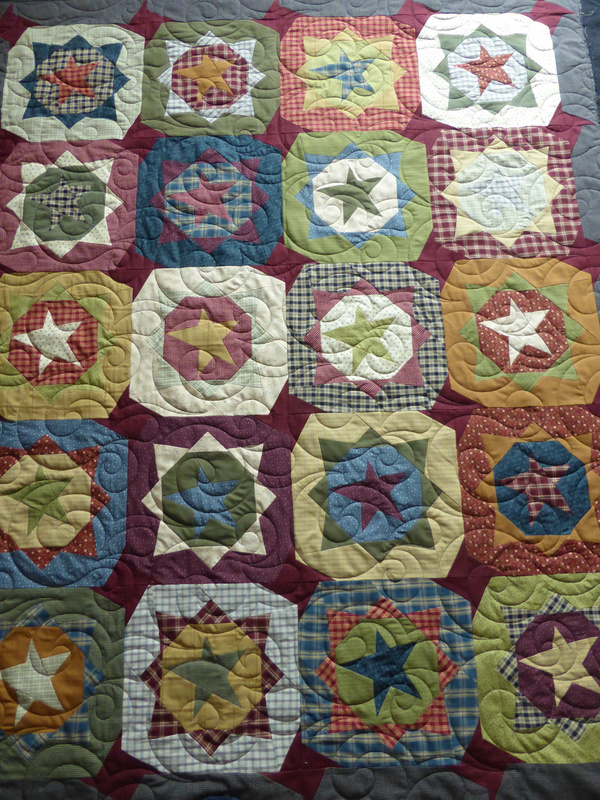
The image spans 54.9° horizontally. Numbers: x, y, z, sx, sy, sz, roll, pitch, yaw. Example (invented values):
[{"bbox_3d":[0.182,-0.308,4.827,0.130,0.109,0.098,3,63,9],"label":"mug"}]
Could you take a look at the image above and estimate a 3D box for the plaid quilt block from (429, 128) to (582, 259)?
[{"bbox_3d":[0.489,-0.497,1.394,0.345,0.017,0.345,-2,77,0],"label":"plaid quilt block"}]

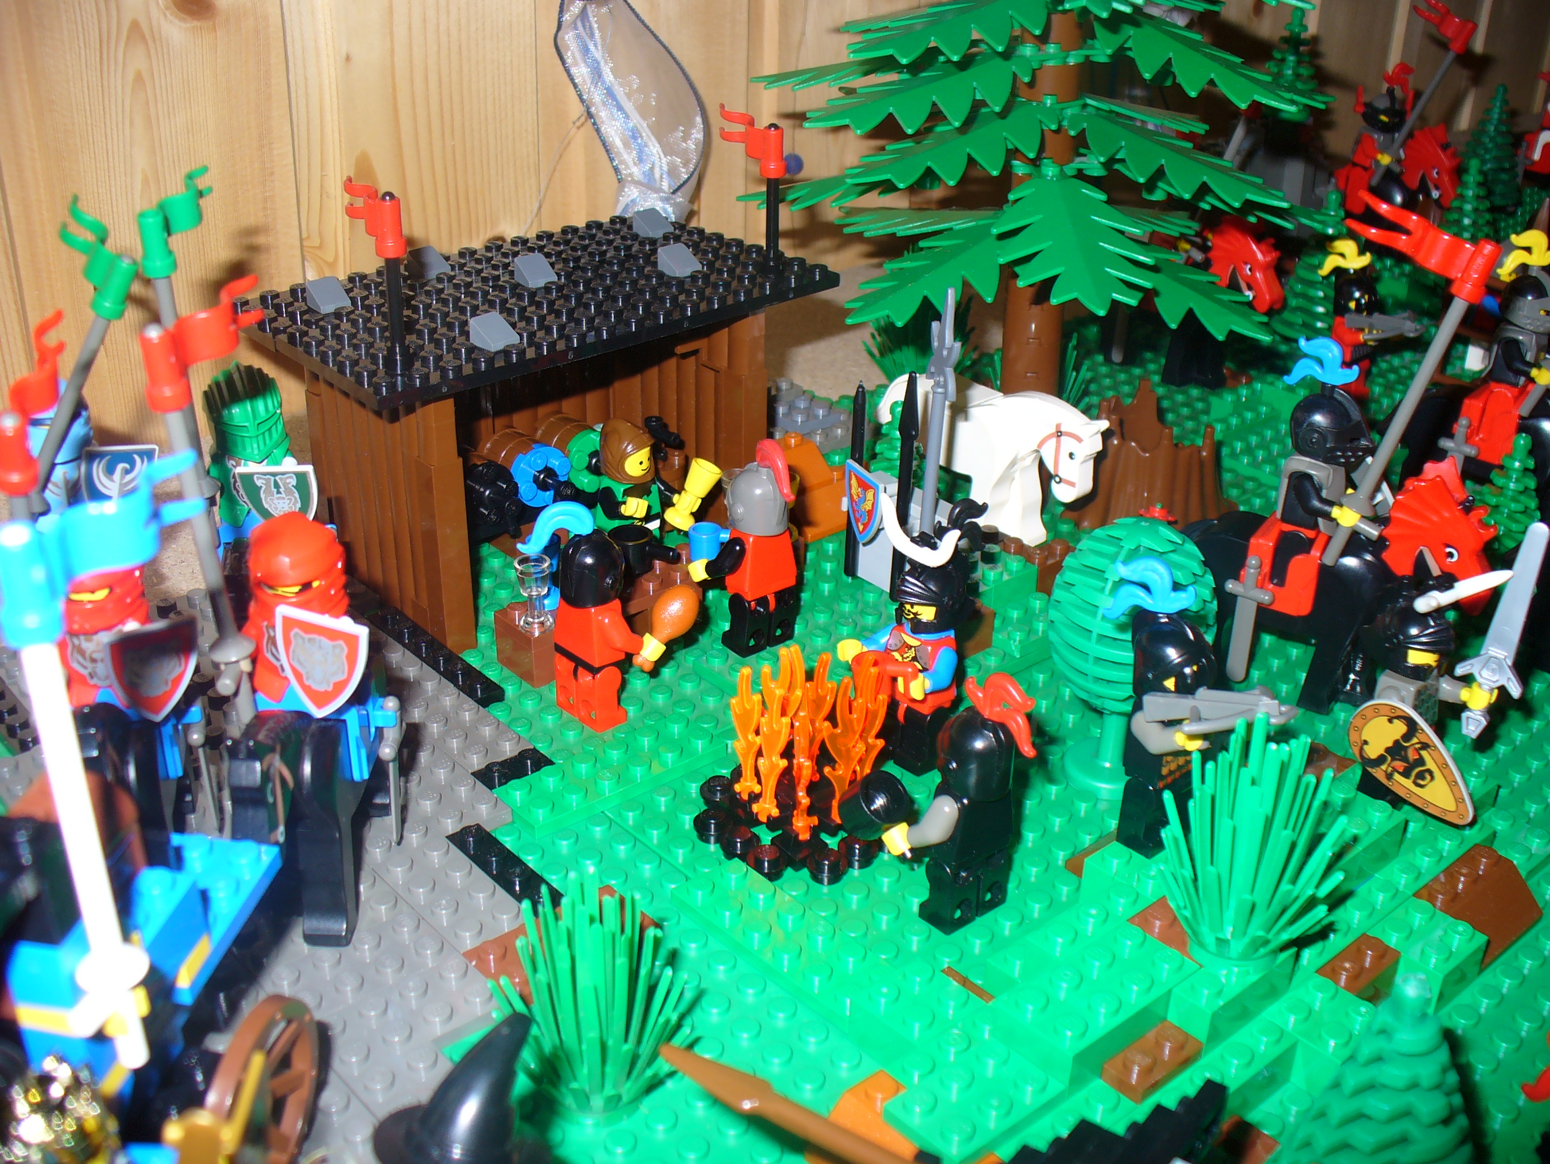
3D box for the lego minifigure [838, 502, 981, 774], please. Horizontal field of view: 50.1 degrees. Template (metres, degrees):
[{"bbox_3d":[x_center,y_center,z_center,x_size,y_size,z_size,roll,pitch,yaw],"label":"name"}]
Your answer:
[{"bbox_3d":[0.028,0.012,0.335,0.020,0.057,0.025,-21,34,-36],"label":"lego minifigure"}]

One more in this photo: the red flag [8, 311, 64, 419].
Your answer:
[{"bbox_3d":[-0.113,-0.033,0.255,0.006,0.009,0.025,0,49,0],"label":"red flag"}]

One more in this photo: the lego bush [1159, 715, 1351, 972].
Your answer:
[{"bbox_3d":[0.079,0.043,0.274,0.033,0.043,0.033,0,27,0],"label":"lego bush"}]

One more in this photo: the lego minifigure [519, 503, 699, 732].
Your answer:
[{"bbox_3d":[-0.037,0.005,0.356,0.037,0.052,0.028,-21,34,-36],"label":"lego minifigure"}]

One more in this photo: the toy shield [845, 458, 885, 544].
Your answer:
[{"bbox_3d":[0.022,-0.018,0.402,0.006,0.018,0.016,-13,30,-26],"label":"toy shield"}]

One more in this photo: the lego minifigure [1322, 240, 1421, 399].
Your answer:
[{"bbox_3d":[0.198,-0.085,0.554,0.022,0.052,0.035,-21,34,-35],"label":"lego minifigure"}]

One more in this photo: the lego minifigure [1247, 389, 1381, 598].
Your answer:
[{"bbox_3d":[0.116,-0.019,0.352,0.023,0.045,0.025,18,32,30],"label":"lego minifigure"}]

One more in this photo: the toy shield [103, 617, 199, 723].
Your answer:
[{"bbox_3d":[-0.112,0.018,0.298,0.015,0.018,0.005,-19,39,-41],"label":"toy shield"}]

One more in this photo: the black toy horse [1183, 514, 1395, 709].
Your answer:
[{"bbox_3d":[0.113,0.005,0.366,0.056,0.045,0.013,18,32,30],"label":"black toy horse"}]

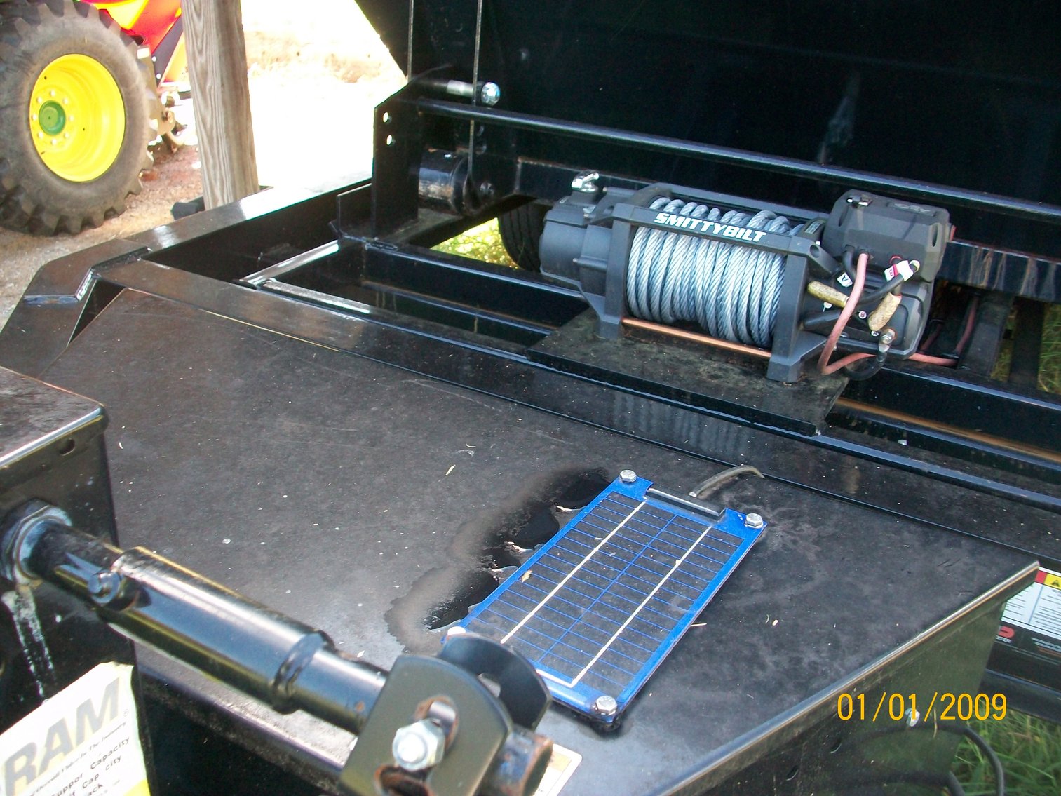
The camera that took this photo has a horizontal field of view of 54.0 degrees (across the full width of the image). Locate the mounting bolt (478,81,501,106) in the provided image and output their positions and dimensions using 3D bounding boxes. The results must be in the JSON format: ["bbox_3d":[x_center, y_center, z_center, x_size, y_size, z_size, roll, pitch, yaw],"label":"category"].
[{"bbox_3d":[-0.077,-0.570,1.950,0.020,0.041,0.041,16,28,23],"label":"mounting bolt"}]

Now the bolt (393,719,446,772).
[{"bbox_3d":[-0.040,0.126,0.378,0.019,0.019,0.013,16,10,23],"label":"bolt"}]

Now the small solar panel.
[{"bbox_3d":[0.088,0.174,1.025,0.175,0.013,0.362,18,29,26],"label":"small solar panel"}]

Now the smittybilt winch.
[{"bbox_3d":[0.286,-0.190,1.493,0.544,0.242,0.167,16,28,23],"label":"smittybilt winch"}]

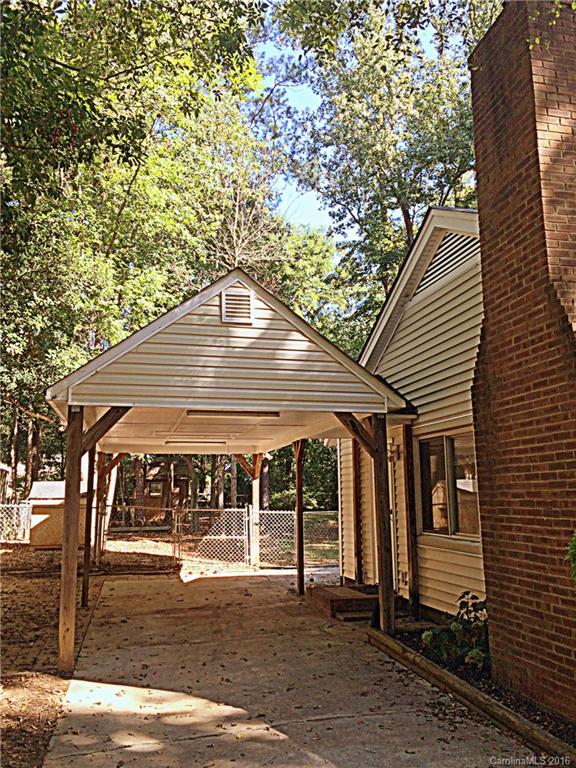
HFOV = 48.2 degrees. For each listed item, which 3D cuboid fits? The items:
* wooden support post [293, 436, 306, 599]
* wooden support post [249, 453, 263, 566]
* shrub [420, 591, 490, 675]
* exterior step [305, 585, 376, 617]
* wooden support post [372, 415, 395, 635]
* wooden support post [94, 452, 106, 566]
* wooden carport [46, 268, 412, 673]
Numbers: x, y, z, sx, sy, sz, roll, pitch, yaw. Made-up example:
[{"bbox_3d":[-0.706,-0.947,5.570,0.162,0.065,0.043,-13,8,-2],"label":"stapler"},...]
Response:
[{"bbox_3d":[0.210,2.261,11.065,0.089,2.594,0.089,2,-10,-14],"label":"wooden support post"},{"bbox_3d":[-0.730,2.864,14.606,0.129,2.534,0.129,2,-10,-14],"label":"wooden support post"},{"bbox_3d":[1.554,2.258,6.038,0.594,0.653,0.554,2,-10,-14],"label":"shrub"},{"bbox_3d":[0.840,3.178,9.508,0.832,0.257,1.188,2,-10,-14],"label":"exterior step"},{"bbox_3d":[1.134,1.604,7.613,0.129,2.515,0.129,2,-10,-14],"label":"wooden support post"},{"bbox_3d":[-4.040,2.673,13.784,0.129,2.386,0.129,2,-10,-14],"label":"wooden support post"},{"bbox_3d":[-1.488,1.427,10.807,4.109,4.336,7.673,2,-10,-14],"label":"wooden carport"}]

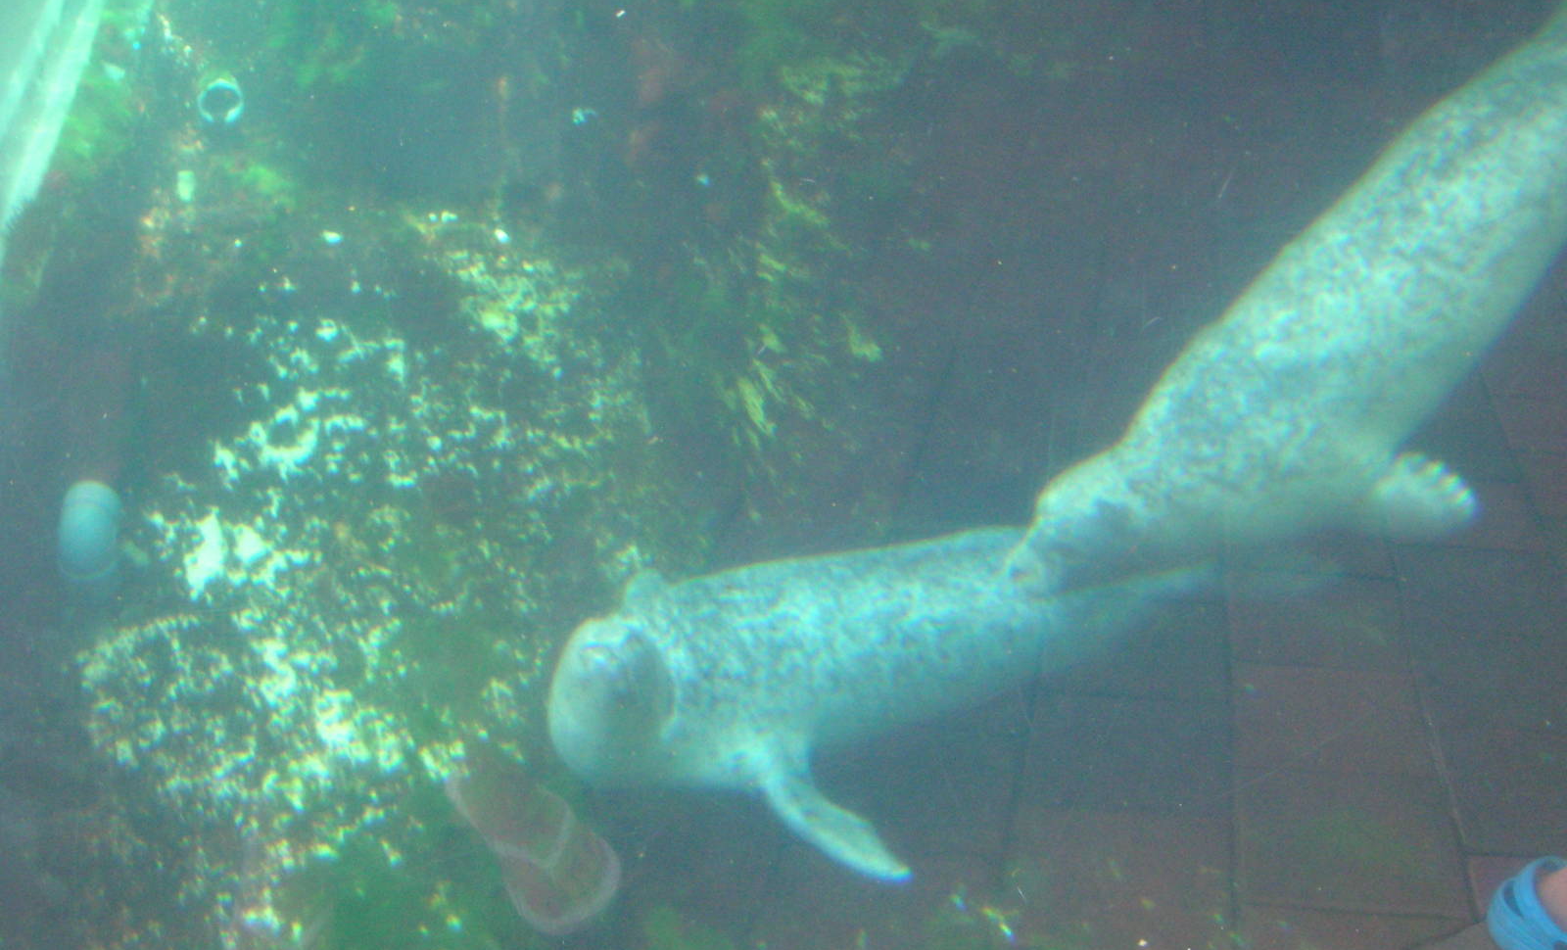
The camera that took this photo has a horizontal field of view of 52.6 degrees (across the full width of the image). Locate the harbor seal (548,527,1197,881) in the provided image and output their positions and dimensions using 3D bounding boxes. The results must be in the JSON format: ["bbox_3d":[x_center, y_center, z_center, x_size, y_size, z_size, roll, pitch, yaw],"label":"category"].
[{"bbox_3d":[0.270,0.377,3.100,1.500,0.410,0.520,-9,35,-24],"label":"harbor seal"}]

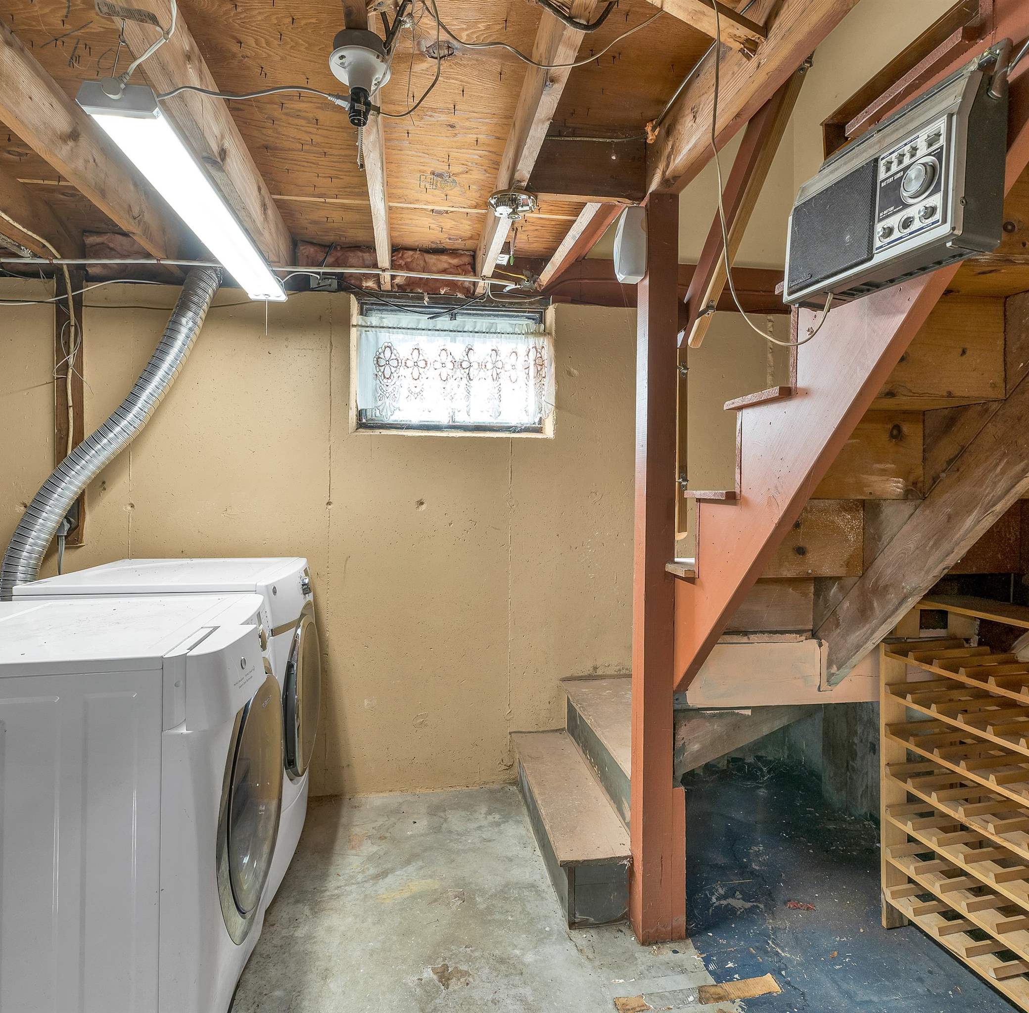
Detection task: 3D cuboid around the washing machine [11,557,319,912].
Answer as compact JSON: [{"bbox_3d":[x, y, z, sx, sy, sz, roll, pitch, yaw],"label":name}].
[{"bbox_3d":[-1.108,0.738,2.091,0.757,1.037,0.680,0,1,-10],"label":"washing machine"}]

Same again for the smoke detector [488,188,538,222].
[{"bbox_3d":[-0.005,-0.895,1.786,0.147,0.046,0.147,0,1,-10],"label":"smoke detector"}]

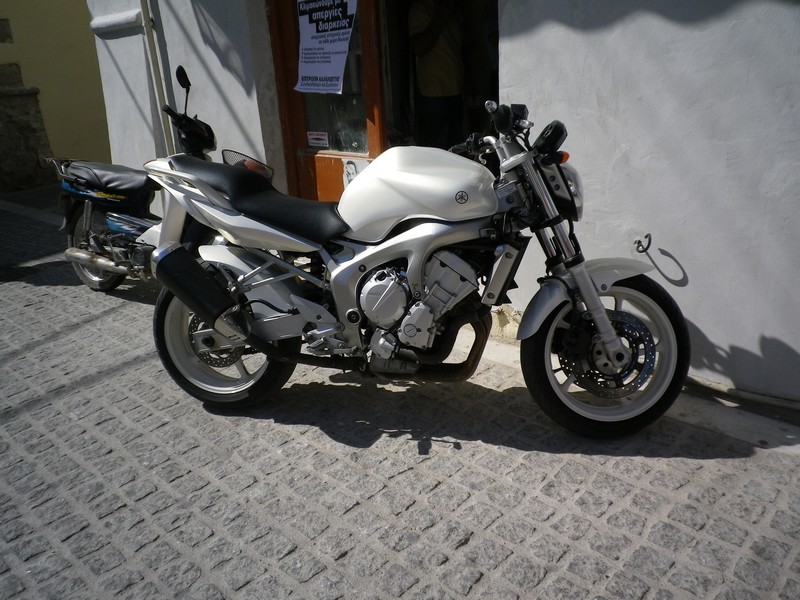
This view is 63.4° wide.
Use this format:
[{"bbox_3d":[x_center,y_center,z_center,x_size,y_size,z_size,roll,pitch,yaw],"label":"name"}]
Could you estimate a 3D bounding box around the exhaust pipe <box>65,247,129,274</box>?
[{"bbox_3d":[-1.873,-0.239,3.990,0.490,0.095,0.095,13,16,21],"label":"exhaust pipe"}]

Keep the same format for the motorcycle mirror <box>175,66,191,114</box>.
[{"bbox_3d":[-1.144,-1.116,3.435,0.080,0.260,0.120,-2,12,-9],"label":"motorcycle mirror"}]

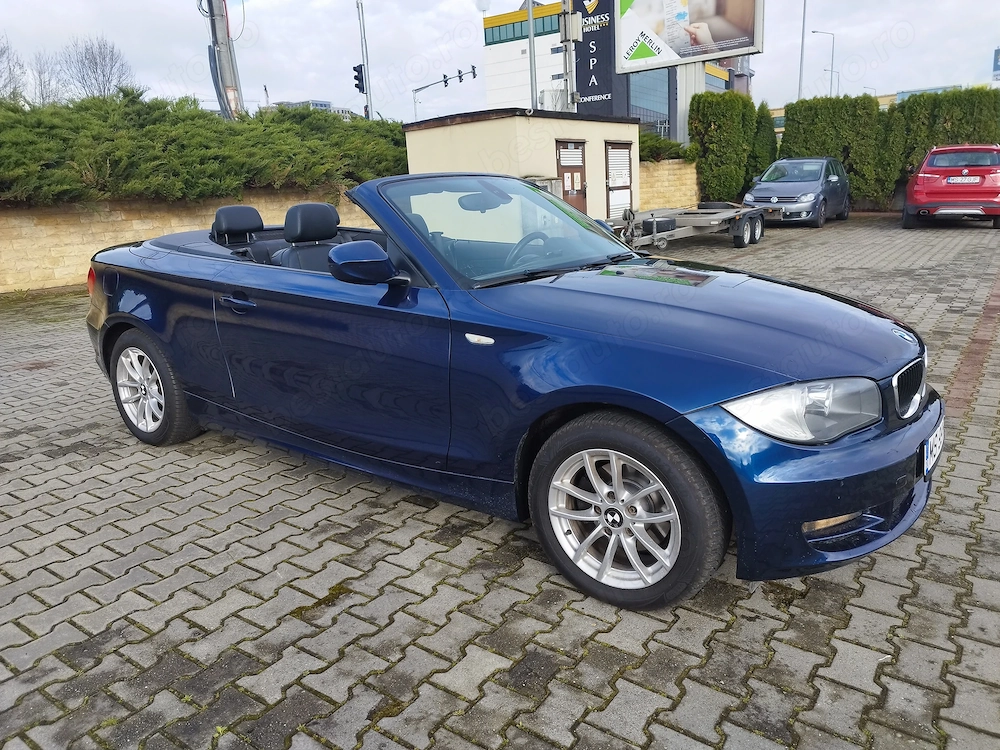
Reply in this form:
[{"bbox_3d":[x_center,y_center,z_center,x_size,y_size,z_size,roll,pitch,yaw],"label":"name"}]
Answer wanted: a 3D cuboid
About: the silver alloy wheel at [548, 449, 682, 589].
[{"bbox_3d":[0.378,0.427,2.249,0.445,0.445,0.180,10,17,34],"label":"silver alloy wheel"}]

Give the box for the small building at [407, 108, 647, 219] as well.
[{"bbox_3d":[0.605,-3.512,13.904,2.550,2.500,4.070,8,17,38],"label":"small building"}]

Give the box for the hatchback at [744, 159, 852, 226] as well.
[{"bbox_3d":[7.360,-4.450,17.620,1.760,1.580,4.200,8,18,36],"label":"hatchback"}]

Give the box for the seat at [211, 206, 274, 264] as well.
[{"bbox_3d":[-1.155,-0.429,3.671,0.660,0.850,0.500,10,19,34],"label":"seat"}]

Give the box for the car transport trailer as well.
[{"bbox_3d":[3.400,-2.780,13.500,2.250,0.850,5.300,7,17,33],"label":"car transport trailer"}]

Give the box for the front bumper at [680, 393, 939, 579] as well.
[{"bbox_3d":[1.216,0.204,2.543,0.600,0.520,1.730,10,17,34],"label":"front bumper"}]

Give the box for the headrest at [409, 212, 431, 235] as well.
[{"bbox_3d":[-0.488,-0.811,3.994,0.130,0.190,0.260,8,17,35],"label":"headrest"}]

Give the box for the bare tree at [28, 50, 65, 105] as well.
[{"bbox_3d":[-26.130,-13.795,43.299,3.000,10.490,3.000,-3,14,0],"label":"bare tree"}]

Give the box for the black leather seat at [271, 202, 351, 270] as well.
[{"bbox_3d":[-0.621,-0.304,3.284,0.750,0.950,0.520,10,19,34],"label":"black leather seat"}]

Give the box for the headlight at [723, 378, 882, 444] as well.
[{"bbox_3d":[0.847,0.094,1.991,0.340,0.170,0.370,10,19,34],"label":"headlight"}]

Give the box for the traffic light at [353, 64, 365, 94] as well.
[{"bbox_3d":[-4.506,-9.411,23.000,0.360,0.880,0.290,-4,13,-8],"label":"traffic light"}]

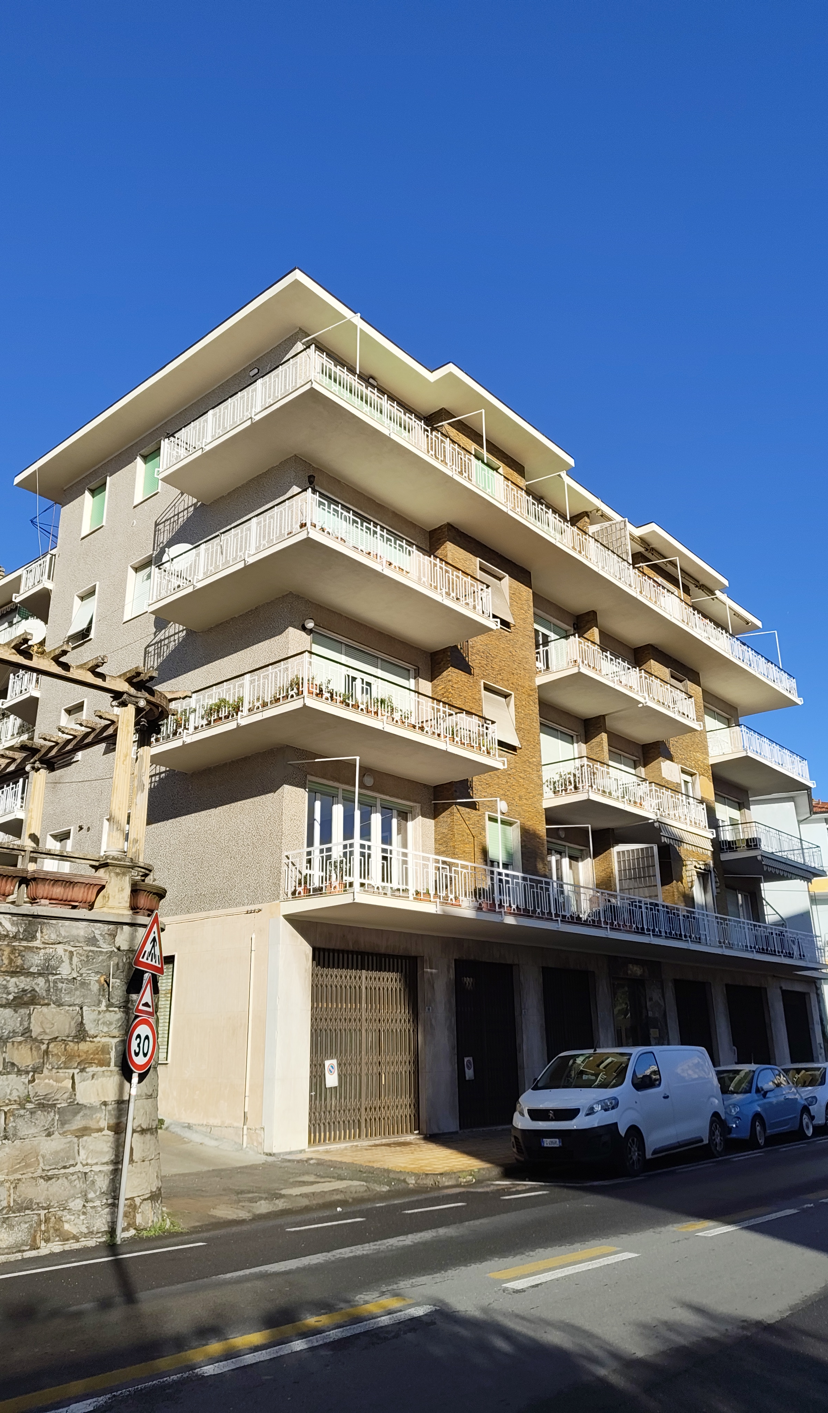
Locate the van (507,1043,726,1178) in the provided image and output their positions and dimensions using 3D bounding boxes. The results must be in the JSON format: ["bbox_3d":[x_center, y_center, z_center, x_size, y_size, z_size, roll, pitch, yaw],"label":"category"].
[{"bbox_3d":[3.670,6.930,17.070,1.980,1.910,4.750,-17,-24,36],"label":"van"}]

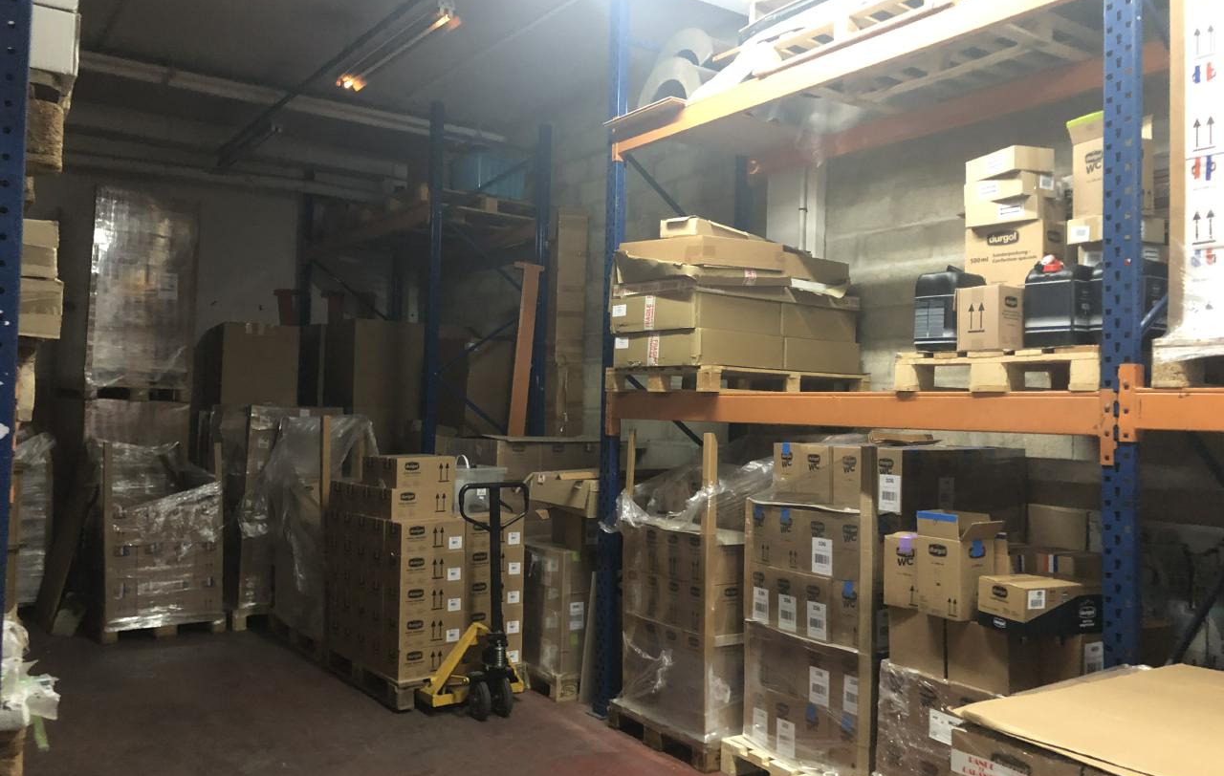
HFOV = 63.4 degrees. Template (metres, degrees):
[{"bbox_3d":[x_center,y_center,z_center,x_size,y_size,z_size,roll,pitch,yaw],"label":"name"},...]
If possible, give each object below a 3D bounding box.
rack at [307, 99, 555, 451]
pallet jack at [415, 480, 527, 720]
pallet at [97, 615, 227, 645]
[{"bbox_3d":[-1.771,-0.131,8.694,1.070,3.920,2.950,2,-2,-35],"label":"rack"},{"bbox_3d":[-0.957,1.148,5.848,0.570,1.260,1.460,2,-2,-35],"label":"pallet jack"},{"bbox_3d":[-3.486,1.689,7.455,0.800,0.145,1.200,2,-2,-35],"label":"pallet"}]

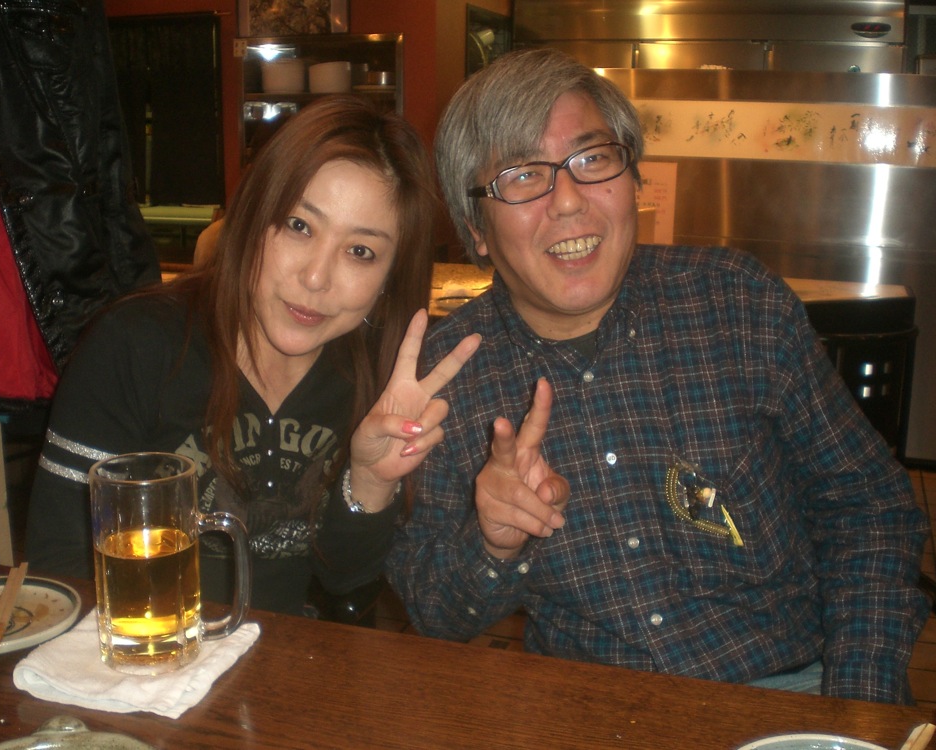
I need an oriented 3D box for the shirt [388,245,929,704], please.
[{"bbox_3d":[0.200,0.120,1.130,0.520,0.490,0.330,-3,12,12],"label":"shirt"}]

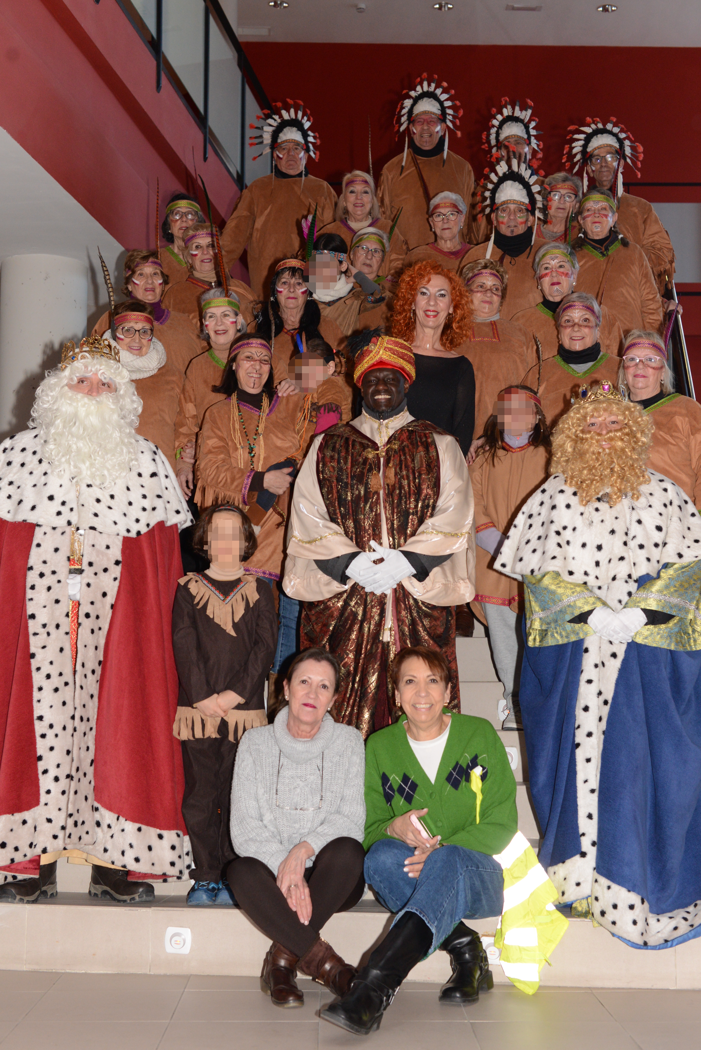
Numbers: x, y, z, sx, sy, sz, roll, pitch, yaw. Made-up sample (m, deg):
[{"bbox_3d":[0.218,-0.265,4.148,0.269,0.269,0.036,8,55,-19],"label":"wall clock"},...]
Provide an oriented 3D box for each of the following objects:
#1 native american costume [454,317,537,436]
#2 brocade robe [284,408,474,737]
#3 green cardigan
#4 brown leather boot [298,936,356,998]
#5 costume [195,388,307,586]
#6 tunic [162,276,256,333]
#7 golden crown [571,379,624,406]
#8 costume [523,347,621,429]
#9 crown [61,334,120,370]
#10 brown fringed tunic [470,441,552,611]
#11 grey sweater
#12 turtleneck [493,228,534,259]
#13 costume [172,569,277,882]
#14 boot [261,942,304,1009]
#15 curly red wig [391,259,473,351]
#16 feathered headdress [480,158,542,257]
[{"bbox_3d":[0.572,-0.475,5.830,0.480,0.720,0.280,0,-6,5],"label":"native american costume"},{"bbox_3d":[0.096,0.275,4.787,0.620,1.336,0.430,0,-6,3],"label":"brocade robe"},{"bbox_3d":[0.271,0.795,4.379,0.470,0.470,0.380,0,-6,6],"label":"green cardigan"},{"bbox_3d":[-0.058,1.286,4.240,0.105,0.190,0.240,-37,-7,-12],"label":"brown leather boot"},{"bbox_3d":[-0.367,-0.142,5.323,0.430,0.706,0.300,1,-6,-12],"label":"costume"},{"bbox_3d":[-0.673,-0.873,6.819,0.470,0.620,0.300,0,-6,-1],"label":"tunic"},{"bbox_3d":[0.796,-0.421,4.660,0.178,0.080,0.165,-3,-6,0],"label":"golden crown"},{"bbox_3d":[0.846,-0.296,5.439,0.500,0.720,0.280,-1,-6,7],"label":"costume"},{"bbox_3d":[-0.861,-0.570,4.832,0.195,0.110,0.195,1,-6,-5],"label":"crown"},{"bbox_3d":[0.599,0.019,5.478,0.360,0.660,0.260,-1,-6,7],"label":"brown fringed tunic"},{"bbox_3d":[-0.163,0.819,4.451,0.410,0.530,0.400,0,-6,-1],"label":"grey sweater"},{"bbox_3d":[0.759,-1.300,6.790,0.190,0.150,0.170,0,-6,6],"label":"turtleneck"},{"bbox_3d":[-0.402,0.635,4.659,0.345,0.997,0.230,0,-6,1],"label":"costume"},{"bbox_3d":[-0.204,1.267,4.192,0.105,0.185,0.260,2,-7,-16],"label":"boot"},{"bbox_3d":[0.332,-0.888,5.916,0.320,0.360,0.270,0,-6,3],"label":"curly red wig"},{"bbox_3d":[0.690,-1.367,6.294,0.280,0.427,0.250,0,-6,5],"label":"feathered headdress"}]

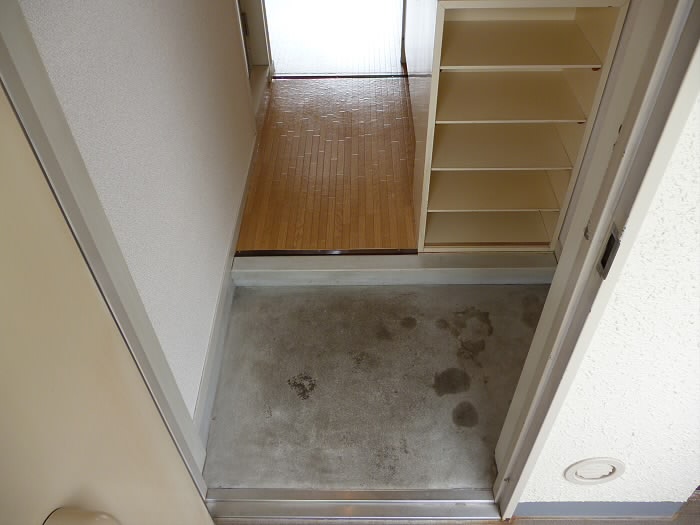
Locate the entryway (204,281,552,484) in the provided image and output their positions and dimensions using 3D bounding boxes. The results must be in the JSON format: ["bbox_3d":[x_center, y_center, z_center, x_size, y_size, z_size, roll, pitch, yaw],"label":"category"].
[{"bbox_3d":[0.161,0.349,1.787,1.133,0.040,0.750,0,45,1],"label":"entryway"}]

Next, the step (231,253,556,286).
[{"bbox_3d":[0.161,0.028,2.050,1.155,0.078,0.077,0,45,1],"label":"step"}]

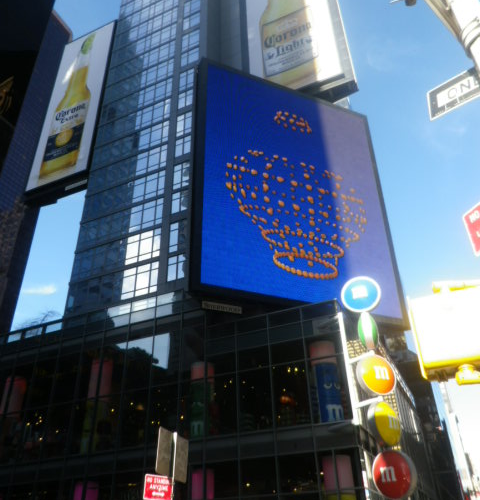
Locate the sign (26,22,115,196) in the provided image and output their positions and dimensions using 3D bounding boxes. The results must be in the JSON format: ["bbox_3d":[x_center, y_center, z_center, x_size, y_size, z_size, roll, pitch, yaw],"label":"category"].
[{"bbox_3d":[-19.240,-17.318,54.441,8.146,24.315,0.700,-13,-32,21],"label":"sign"}]

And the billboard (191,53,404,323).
[{"bbox_3d":[5.383,-5.791,43.605,20.593,25.576,1.100,12,-32,-22],"label":"billboard"}]

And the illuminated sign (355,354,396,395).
[{"bbox_3d":[7.459,6.801,25.351,2.200,2.200,1.100,6,-30,-12],"label":"illuminated sign"}]

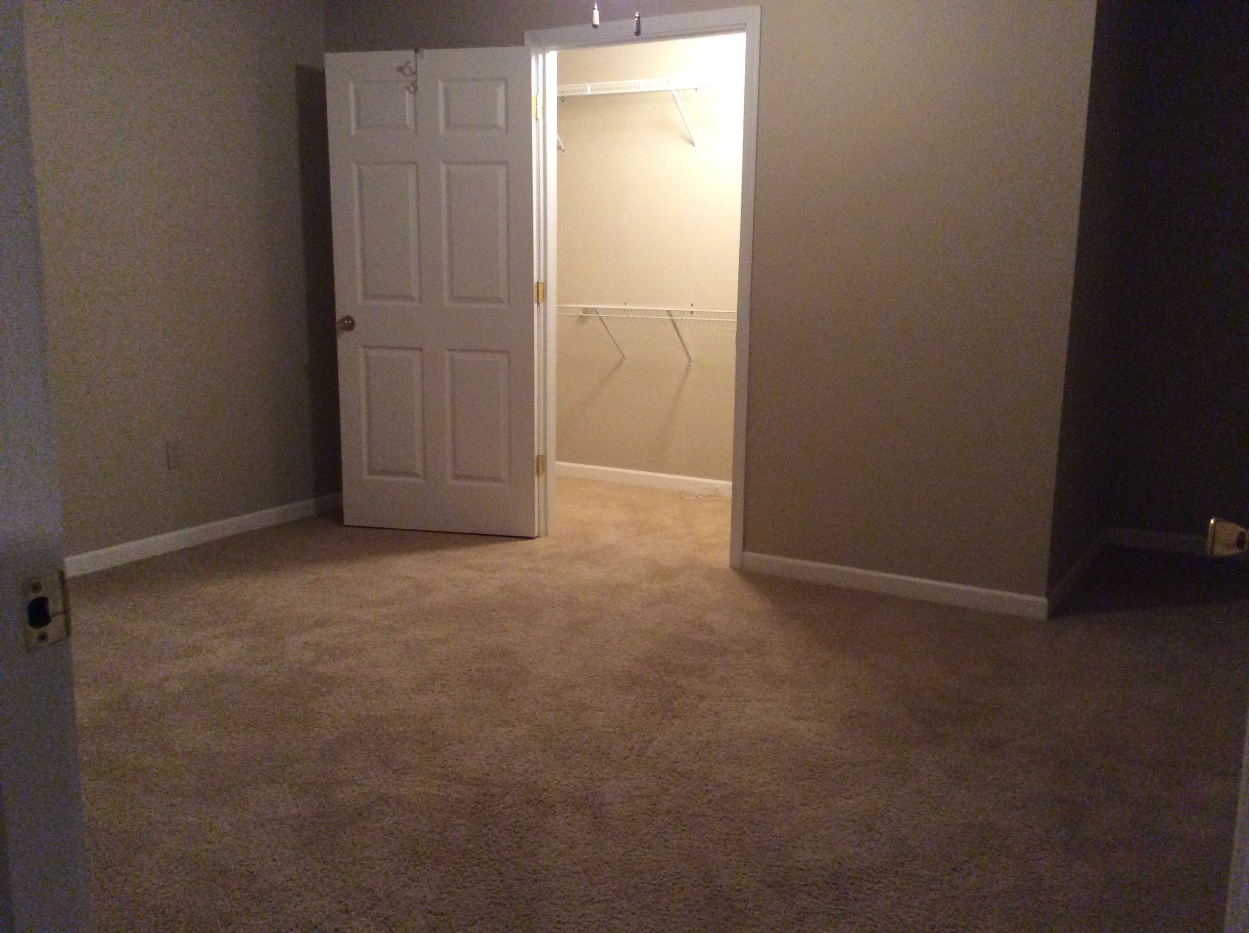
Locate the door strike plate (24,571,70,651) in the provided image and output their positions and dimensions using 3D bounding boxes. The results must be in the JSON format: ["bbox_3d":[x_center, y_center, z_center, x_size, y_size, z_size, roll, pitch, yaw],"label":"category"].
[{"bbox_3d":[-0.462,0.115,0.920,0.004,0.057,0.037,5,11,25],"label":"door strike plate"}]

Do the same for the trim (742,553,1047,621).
[{"bbox_3d":[0.960,0.426,4.228,1.152,0.073,0.014,7,12,32],"label":"trim"}]

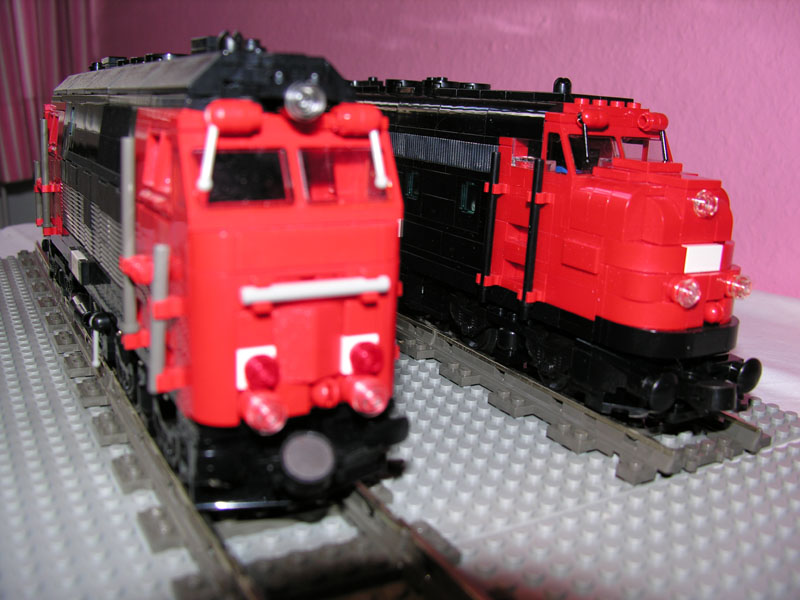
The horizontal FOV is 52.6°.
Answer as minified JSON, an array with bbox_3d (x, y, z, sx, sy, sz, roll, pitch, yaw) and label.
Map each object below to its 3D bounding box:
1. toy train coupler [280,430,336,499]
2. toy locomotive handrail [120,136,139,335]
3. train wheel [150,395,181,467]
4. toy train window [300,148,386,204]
[{"bbox_3d":[-0.022,0.035,0.181,0.012,0.013,0.009,-6,16,-29],"label":"toy train coupler"},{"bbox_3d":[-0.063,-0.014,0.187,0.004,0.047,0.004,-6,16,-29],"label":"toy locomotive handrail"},{"bbox_3d":[-0.060,0.034,0.207,0.005,0.018,0.018,-7,17,-29],"label":"train wheel"},{"bbox_3d":[-0.012,-0.027,0.177,0.018,0.012,0.003,-6,-6,-29],"label":"toy train window"}]

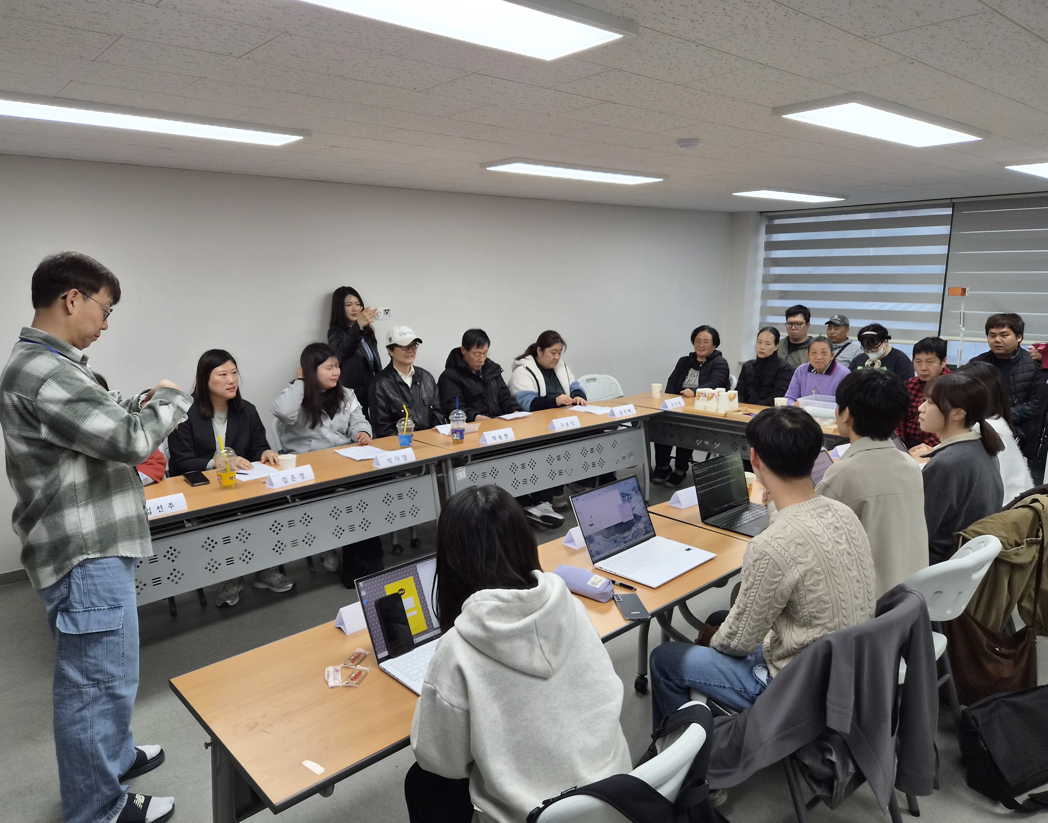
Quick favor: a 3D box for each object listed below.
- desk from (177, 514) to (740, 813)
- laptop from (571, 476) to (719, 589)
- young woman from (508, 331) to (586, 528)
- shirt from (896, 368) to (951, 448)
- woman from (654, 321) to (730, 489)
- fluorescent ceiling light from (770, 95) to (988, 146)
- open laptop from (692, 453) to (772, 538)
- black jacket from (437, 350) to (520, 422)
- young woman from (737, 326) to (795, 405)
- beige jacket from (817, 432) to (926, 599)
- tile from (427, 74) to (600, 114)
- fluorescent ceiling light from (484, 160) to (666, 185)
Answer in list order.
[{"bbox_3d":[0.020,0.904,2.182,1.800,0.705,0.580,-10,15,-41],"label":"desk"},{"bbox_3d":[0.395,0.385,2.403,0.345,0.225,0.342,-11,15,-44],"label":"laptop"},{"bbox_3d":[0.197,0.048,5.229,0.620,1.250,0.720,-10,15,-41],"label":"young woman"},{"bbox_3d":[2.317,0.064,4.144,0.500,0.640,0.480,9,14,40],"label":"shirt"},{"bbox_3d":[1.344,-0.064,5.730,0.550,1.240,0.650,8,14,36],"label":"woman"},{"bbox_3d":[1.501,-1.163,2.972,1.220,0.040,0.310,-10,14,-40],"label":"fluorescent ceiling light"},{"bbox_3d":[0.868,0.309,2.817,0.357,0.212,0.295,-10,14,-41],"label":"open laptop"},{"bbox_3d":[-0.307,-0.070,4.919,0.580,0.700,0.520,-10,14,-41],"label":"black jacket"},{"bbox_3d":[1.627,0.045,5.163,0.480,1.265,0.750,7,14,36],"label":"young woman"},{"bbox_3d":[1.106,0.409,2.483,0.500,0.660,0.420,-10,15,-41],"label":"beige jacket"},{"bbox_3d":[-0.022,-1.108,2.538,0.600,0.018,0.300,-10,15,-41],"label":"tile"},{"bbox_3d":[0.340,-1.435,4.394,1.285,0.032,0.315,-10,14,-41],"label":"fluorescent ceiling light"}]

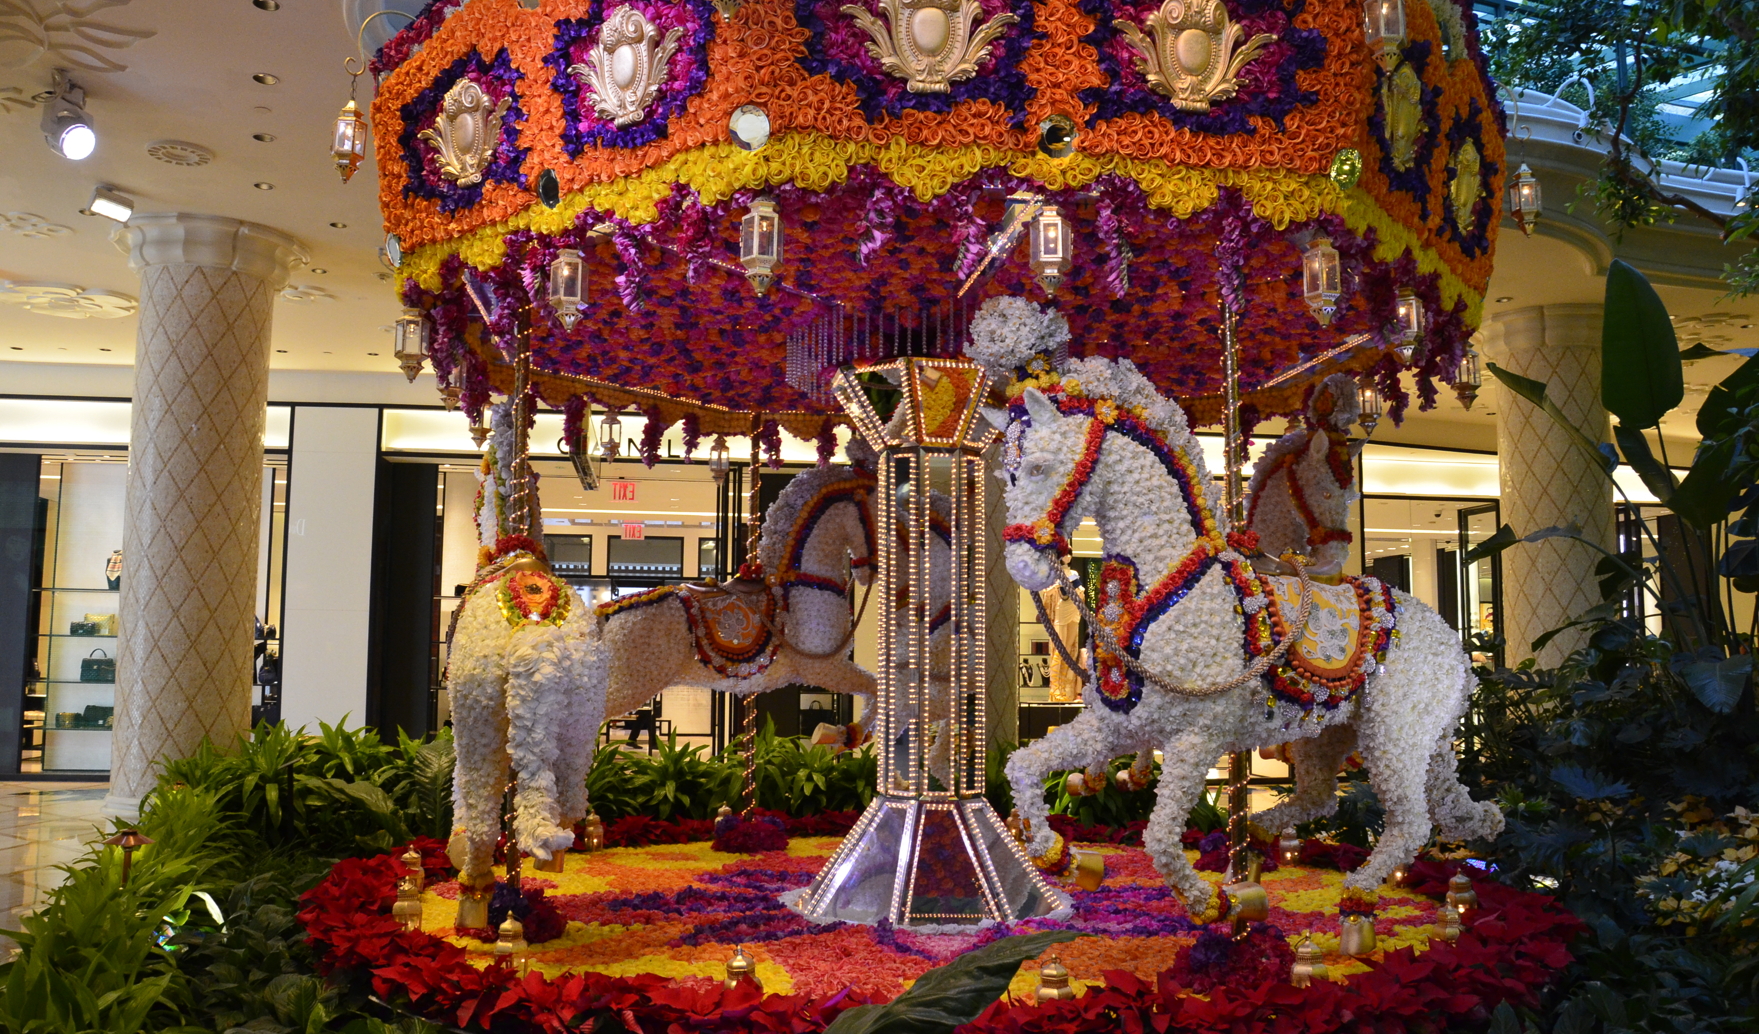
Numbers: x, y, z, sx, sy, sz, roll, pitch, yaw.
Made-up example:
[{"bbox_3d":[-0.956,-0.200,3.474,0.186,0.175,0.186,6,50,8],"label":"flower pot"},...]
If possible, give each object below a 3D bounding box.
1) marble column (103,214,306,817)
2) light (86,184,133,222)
[{"bbox_3d":[-4.846,0.181,9.225,1.250,4.197,1.250,3,-6,-28],"label":"marble column"},{"bbox_3d":[-4.697,-1.919,8.043,0.150,0.170,0.250,-2,-5,21],"label":"light"}]

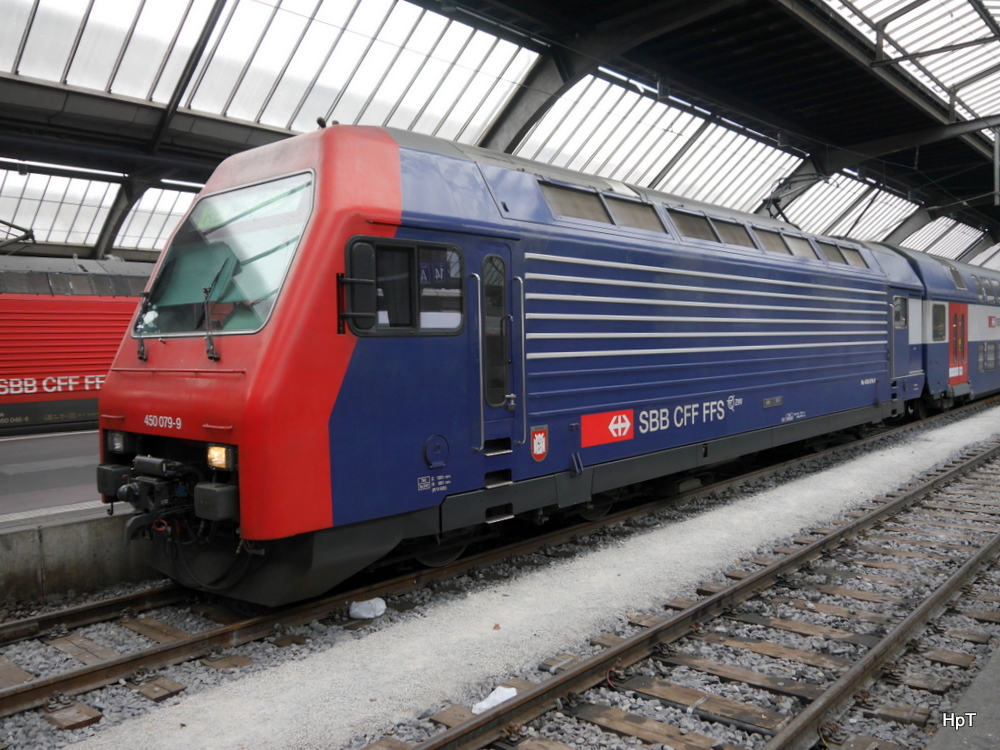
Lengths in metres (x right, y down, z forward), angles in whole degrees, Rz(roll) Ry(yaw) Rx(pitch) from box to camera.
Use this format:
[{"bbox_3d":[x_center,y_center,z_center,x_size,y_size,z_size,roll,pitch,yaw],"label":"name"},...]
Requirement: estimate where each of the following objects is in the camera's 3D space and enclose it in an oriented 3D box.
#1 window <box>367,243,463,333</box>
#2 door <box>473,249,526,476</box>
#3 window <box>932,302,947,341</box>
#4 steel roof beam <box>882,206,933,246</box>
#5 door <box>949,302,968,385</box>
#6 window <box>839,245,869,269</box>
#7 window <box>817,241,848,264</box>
[{"bbox_3d":[-0.746,-0.762,7.247,0.081,0.848,1.182,1,3,42],"label":"window"},{"bbox_3d":[-0.009,-0.122,8.089,0.101,2.242,0.707,1,3,42],"label":"door"},{"bbox_3d":[11.038,-1.308,20.343,0.081,0.929,1.283,1,3,42],"label":"window"},{"bbox_3d":[18.426,-6.760,36.608,2.300,1.900,0.500,1,3,42],"label":"steel roof beam"},{"bbox_3d":[12.359,-0.846,21.833,0.101,2.121,2.071,1,3,42],"label":"door"},{"bbox_3d":[7.108,-2.362,16.244,1.141,0.455,0.061,-4,-27,-48],"label":"window"},{"bbox_3d":[6.352,-2.324,15.403,1.071,0.455,0.061,-4,-27,-48],"label":"window"}]

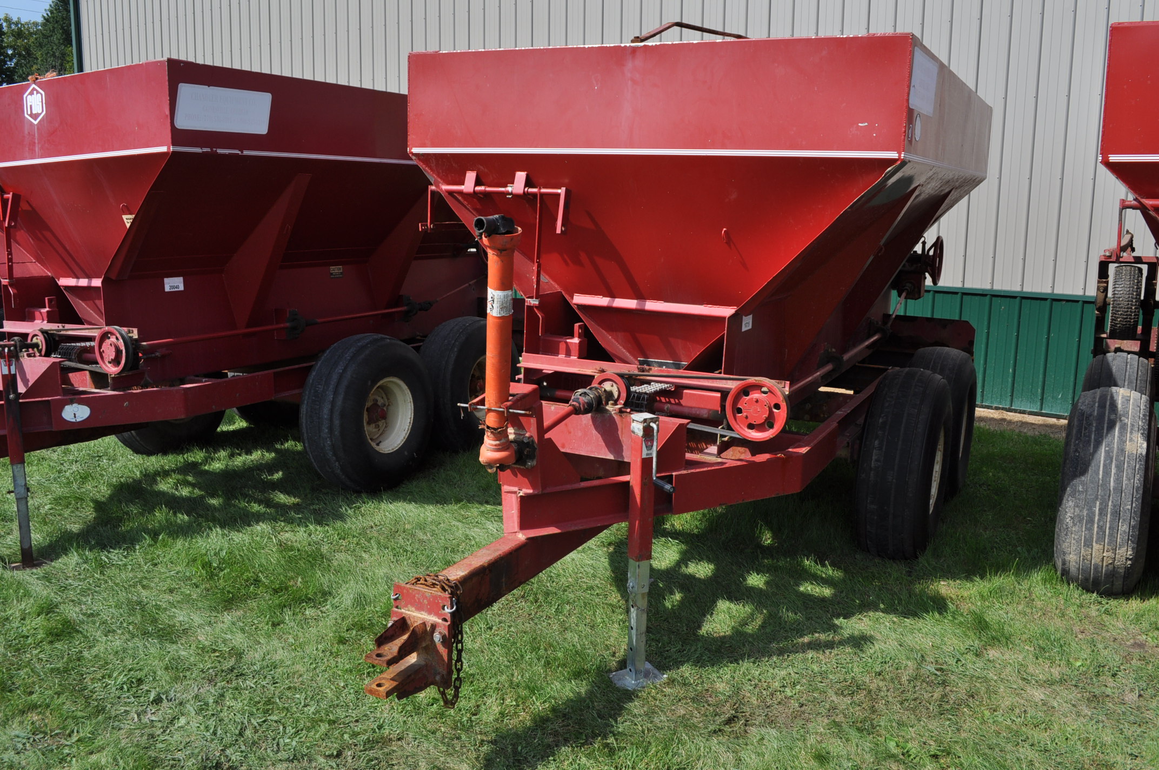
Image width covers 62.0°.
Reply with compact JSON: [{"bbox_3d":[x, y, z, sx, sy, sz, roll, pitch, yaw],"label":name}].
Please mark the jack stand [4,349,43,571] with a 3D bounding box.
[{"bbox_3d":[-2.500,0.340,4.321,0.145,0.981,0.155,-6,12,-31],"label":"jack stand"}]

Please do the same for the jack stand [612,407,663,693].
[{"bbox_3d":[0.206,0.568,3.320,0.145,0.943,0.155,-7,13,-35],"label":"jack stand"}]

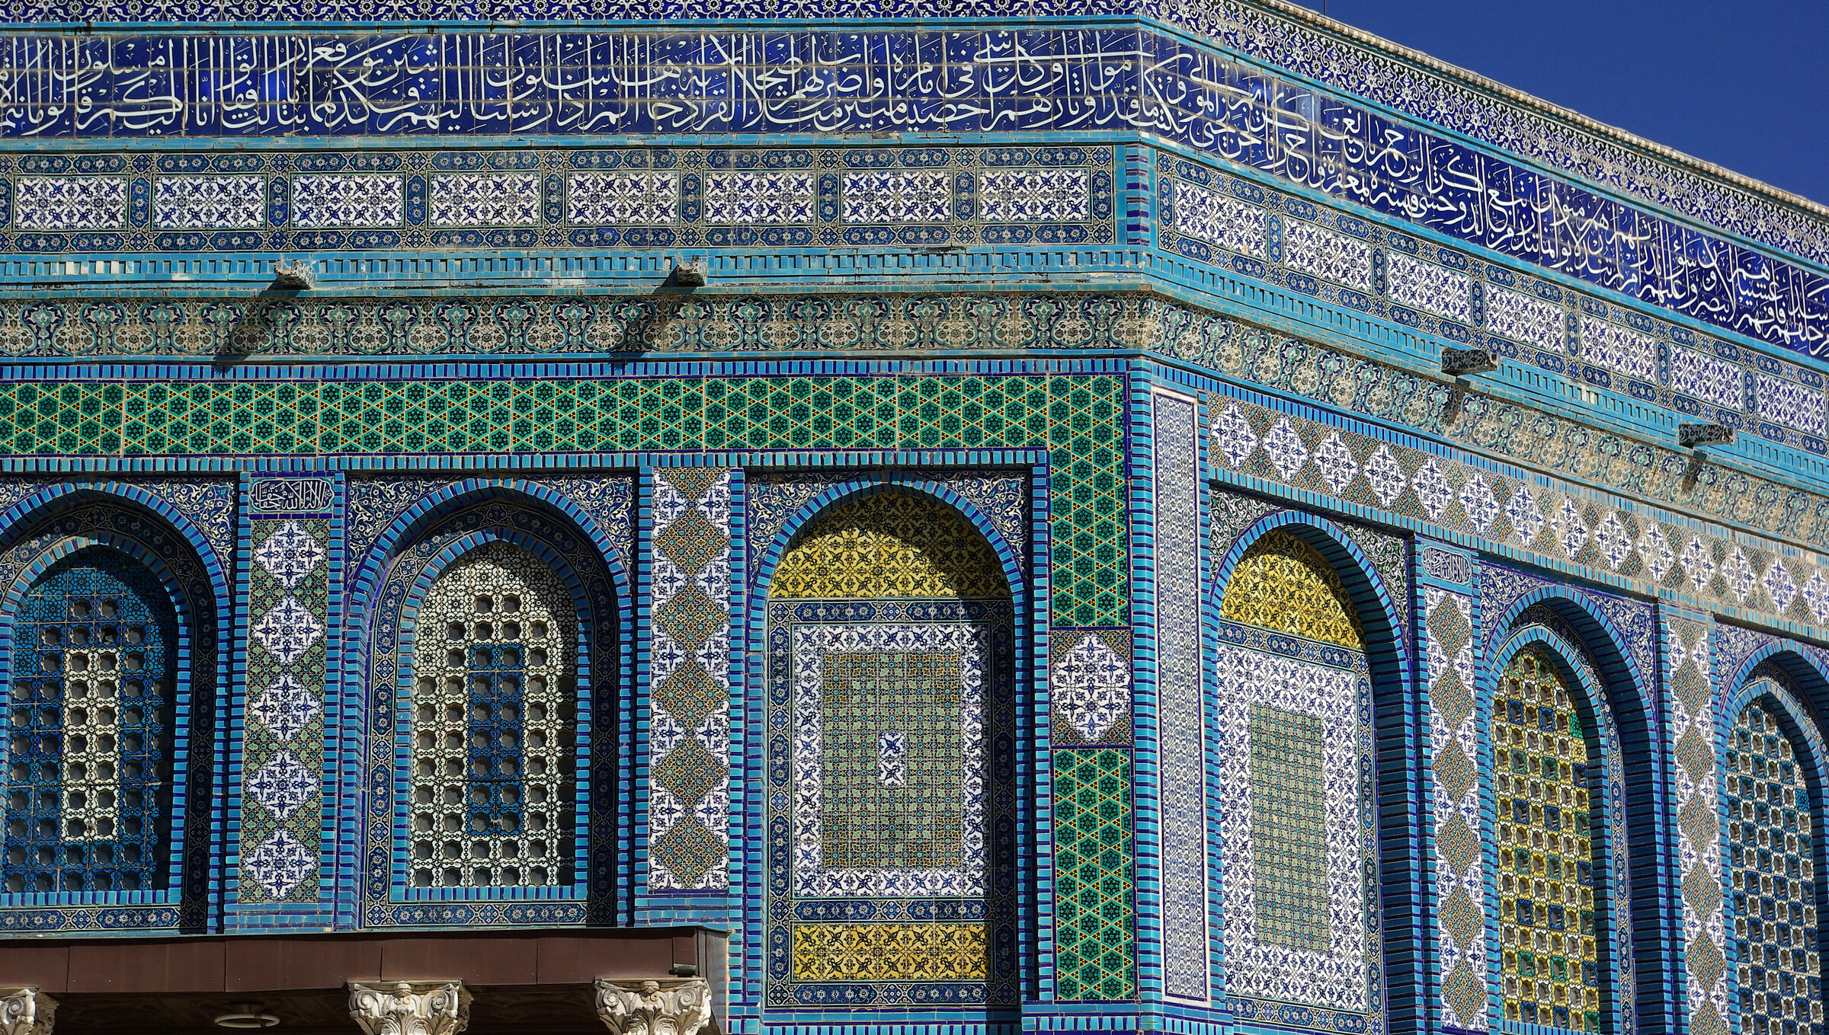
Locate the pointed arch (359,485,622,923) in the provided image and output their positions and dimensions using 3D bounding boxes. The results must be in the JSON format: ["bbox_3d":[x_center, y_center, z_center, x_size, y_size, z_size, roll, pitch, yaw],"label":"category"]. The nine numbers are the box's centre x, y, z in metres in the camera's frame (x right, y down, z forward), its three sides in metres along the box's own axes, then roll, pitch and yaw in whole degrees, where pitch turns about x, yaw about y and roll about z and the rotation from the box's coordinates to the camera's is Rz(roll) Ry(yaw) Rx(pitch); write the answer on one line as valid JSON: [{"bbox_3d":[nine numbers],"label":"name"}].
[{"bbox_3d":[-2.774,1.252,27.311,1.830,2.950,0.400,0,-14,0],"label":"pointed arch"}]

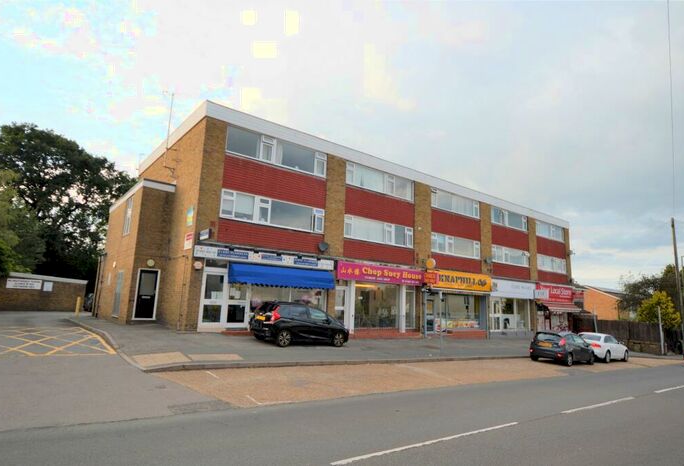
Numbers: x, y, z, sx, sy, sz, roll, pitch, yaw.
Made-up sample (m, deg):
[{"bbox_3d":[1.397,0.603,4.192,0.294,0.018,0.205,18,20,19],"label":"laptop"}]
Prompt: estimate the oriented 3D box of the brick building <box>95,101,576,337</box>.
[{"bbox_3d":[3.290,2.100,29.366,33.800,9.650,11.400,10,-12,-37],"label":"brick building"}]

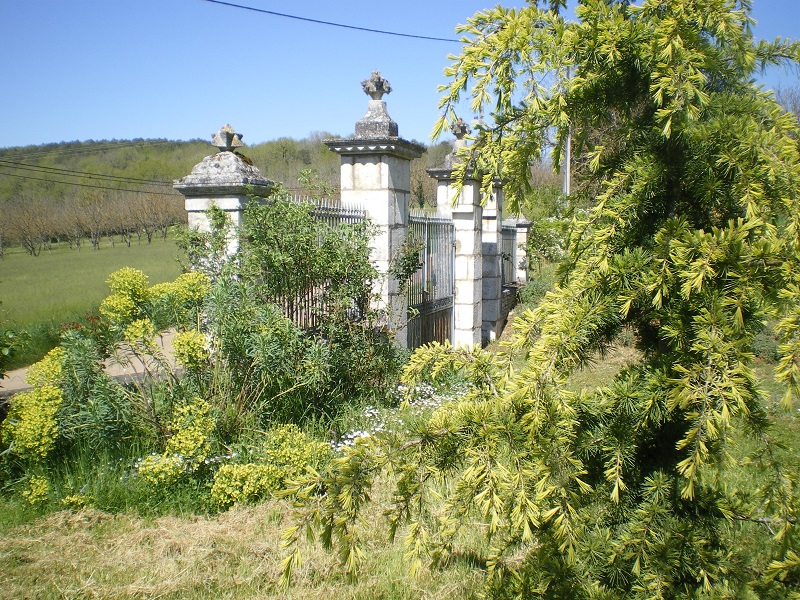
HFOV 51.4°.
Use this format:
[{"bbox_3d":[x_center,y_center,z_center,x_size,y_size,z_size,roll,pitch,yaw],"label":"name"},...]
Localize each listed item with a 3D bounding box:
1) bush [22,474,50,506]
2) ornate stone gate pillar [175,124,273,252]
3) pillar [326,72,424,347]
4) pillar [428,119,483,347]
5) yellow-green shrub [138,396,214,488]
[{"bbox_3d":[-2.228,1.168,5.100,0.170,0.190,0.160,0,4,0],"label":"bush"},{"bbox_3d":[-1.284,-0.092,6.135,0.570,2.380,0.500,2,4,19],"label":"ornate stone gate pillar"},{"bbox_3d":[-0.257,-0.729,9.072,0.820,3.460,0.900,2,4,19],"label":"pillar"},{"bbox_3d":[0.892,-0.952,12.402,0.810,3.460,0.850,2,4,19],"label":"pillar"},{"bbox_3d":[-1.524,0.961,5.650,0.510,0.580,0.460,0,4,0],"label":"yellow-green shrub"}]

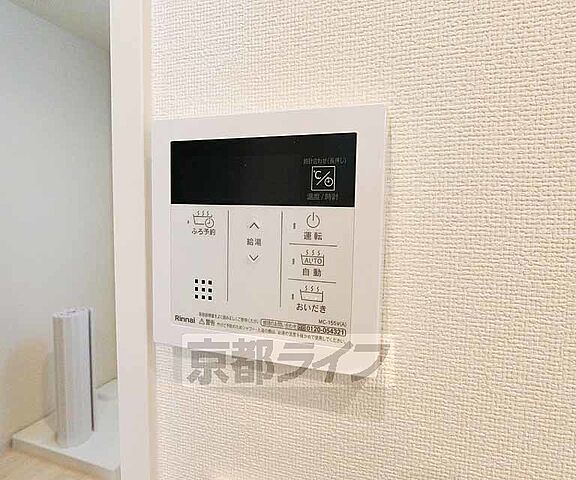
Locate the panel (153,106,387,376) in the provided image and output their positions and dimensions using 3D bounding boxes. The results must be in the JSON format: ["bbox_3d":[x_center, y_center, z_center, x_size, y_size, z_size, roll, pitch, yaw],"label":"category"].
[{"bbox_3d":[-0.013,-0.001,0.174,0.121,0.122,0.020,2,4,15],"label":"panel"}]

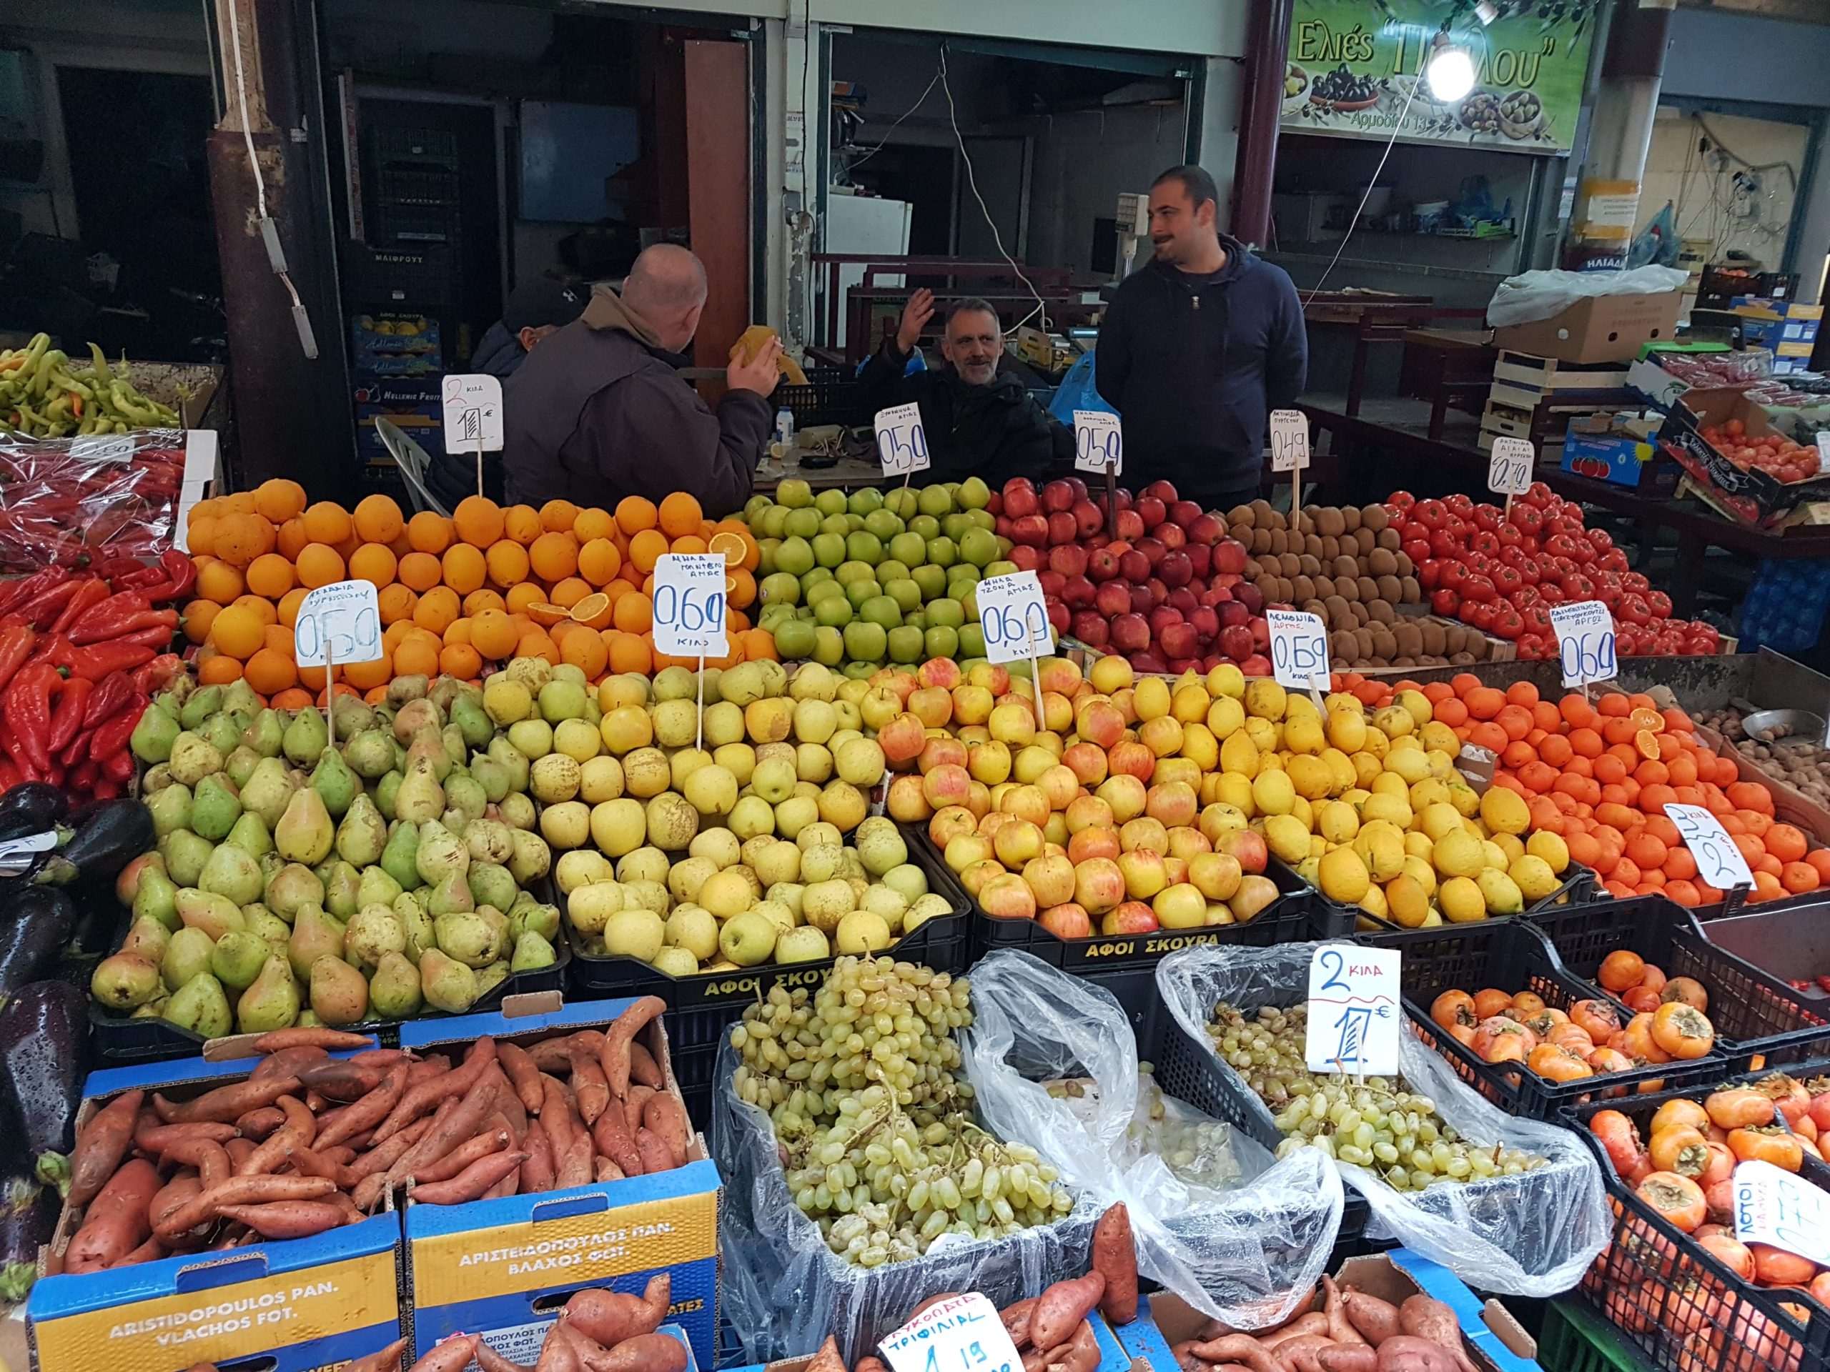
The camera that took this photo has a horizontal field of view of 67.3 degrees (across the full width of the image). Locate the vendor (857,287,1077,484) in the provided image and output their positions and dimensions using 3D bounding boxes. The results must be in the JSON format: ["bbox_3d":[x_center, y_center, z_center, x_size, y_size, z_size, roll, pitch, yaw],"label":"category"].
[{"bbox_3d":[0.116,-0.412,3.832,0.640,1.360,0.750,6,18,12],"label":"vendor"}]

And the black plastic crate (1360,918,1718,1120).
[{"bbox_3d":[0.949,0.568,2.141,0.298,0.200,0.450,-3,18,-16],"label":"black plastic crate"}]

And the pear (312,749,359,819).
[{"bbox_3d":[-0.875,0.145,2.070,0.072,0.105,0.072,-5,6,0],"label":"pear"}]

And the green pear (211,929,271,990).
[{"bbox_3d":[-0.794,0.318,1.615,0.070,0.088,0.070,0,50,0],"label":"green pear"}]

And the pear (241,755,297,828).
[{"bbox_3d":[-0.951,0.159,2.020,0.079,0.105,0.079,13,3,0],"label":"pear"}]

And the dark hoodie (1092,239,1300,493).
[{"bbox_3d":[0.701,-0.774,3.360,0.510,0.650,0.320,6,18,13],"label":"dark hoodie"}]

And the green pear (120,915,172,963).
[{"bbox_3d":[-0.915,0.310,1.640,0.066,0.090,0.066,-3,6,0],"label":"green pear"}]

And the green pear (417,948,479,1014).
[{"bbox_3d":[-0.640,0.406,1.890,0.074,0.103,0.074,-40,9,0],"label":"green pear"}]

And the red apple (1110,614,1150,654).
[{"bbox_3d":[0.379,-0.093,2.420,0.070,0.066,0.070,2,18,0],"label":"red apple"}]

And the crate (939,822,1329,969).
[{"bbox_3d":[0.317,0.336,2.346,0.590,0.110,0.385,-3,18,-16],"label":"crate"}]

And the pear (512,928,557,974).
[{"bbox_3d":[-0.475,0.335,1.710,0.063,0.085,0.063,2,18,0],"label":"pear"}]

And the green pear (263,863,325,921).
[{"bbox_3d":[-0.782,0.258,1.730,0.070,0.085,0.070,2,-21,0],"label":"green pear"}]

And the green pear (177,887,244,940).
[{"bbox_3d":[-0.855,0.278,1.665,0.095,0.063,0.063,31,14,-9],"label":"green pear"}]

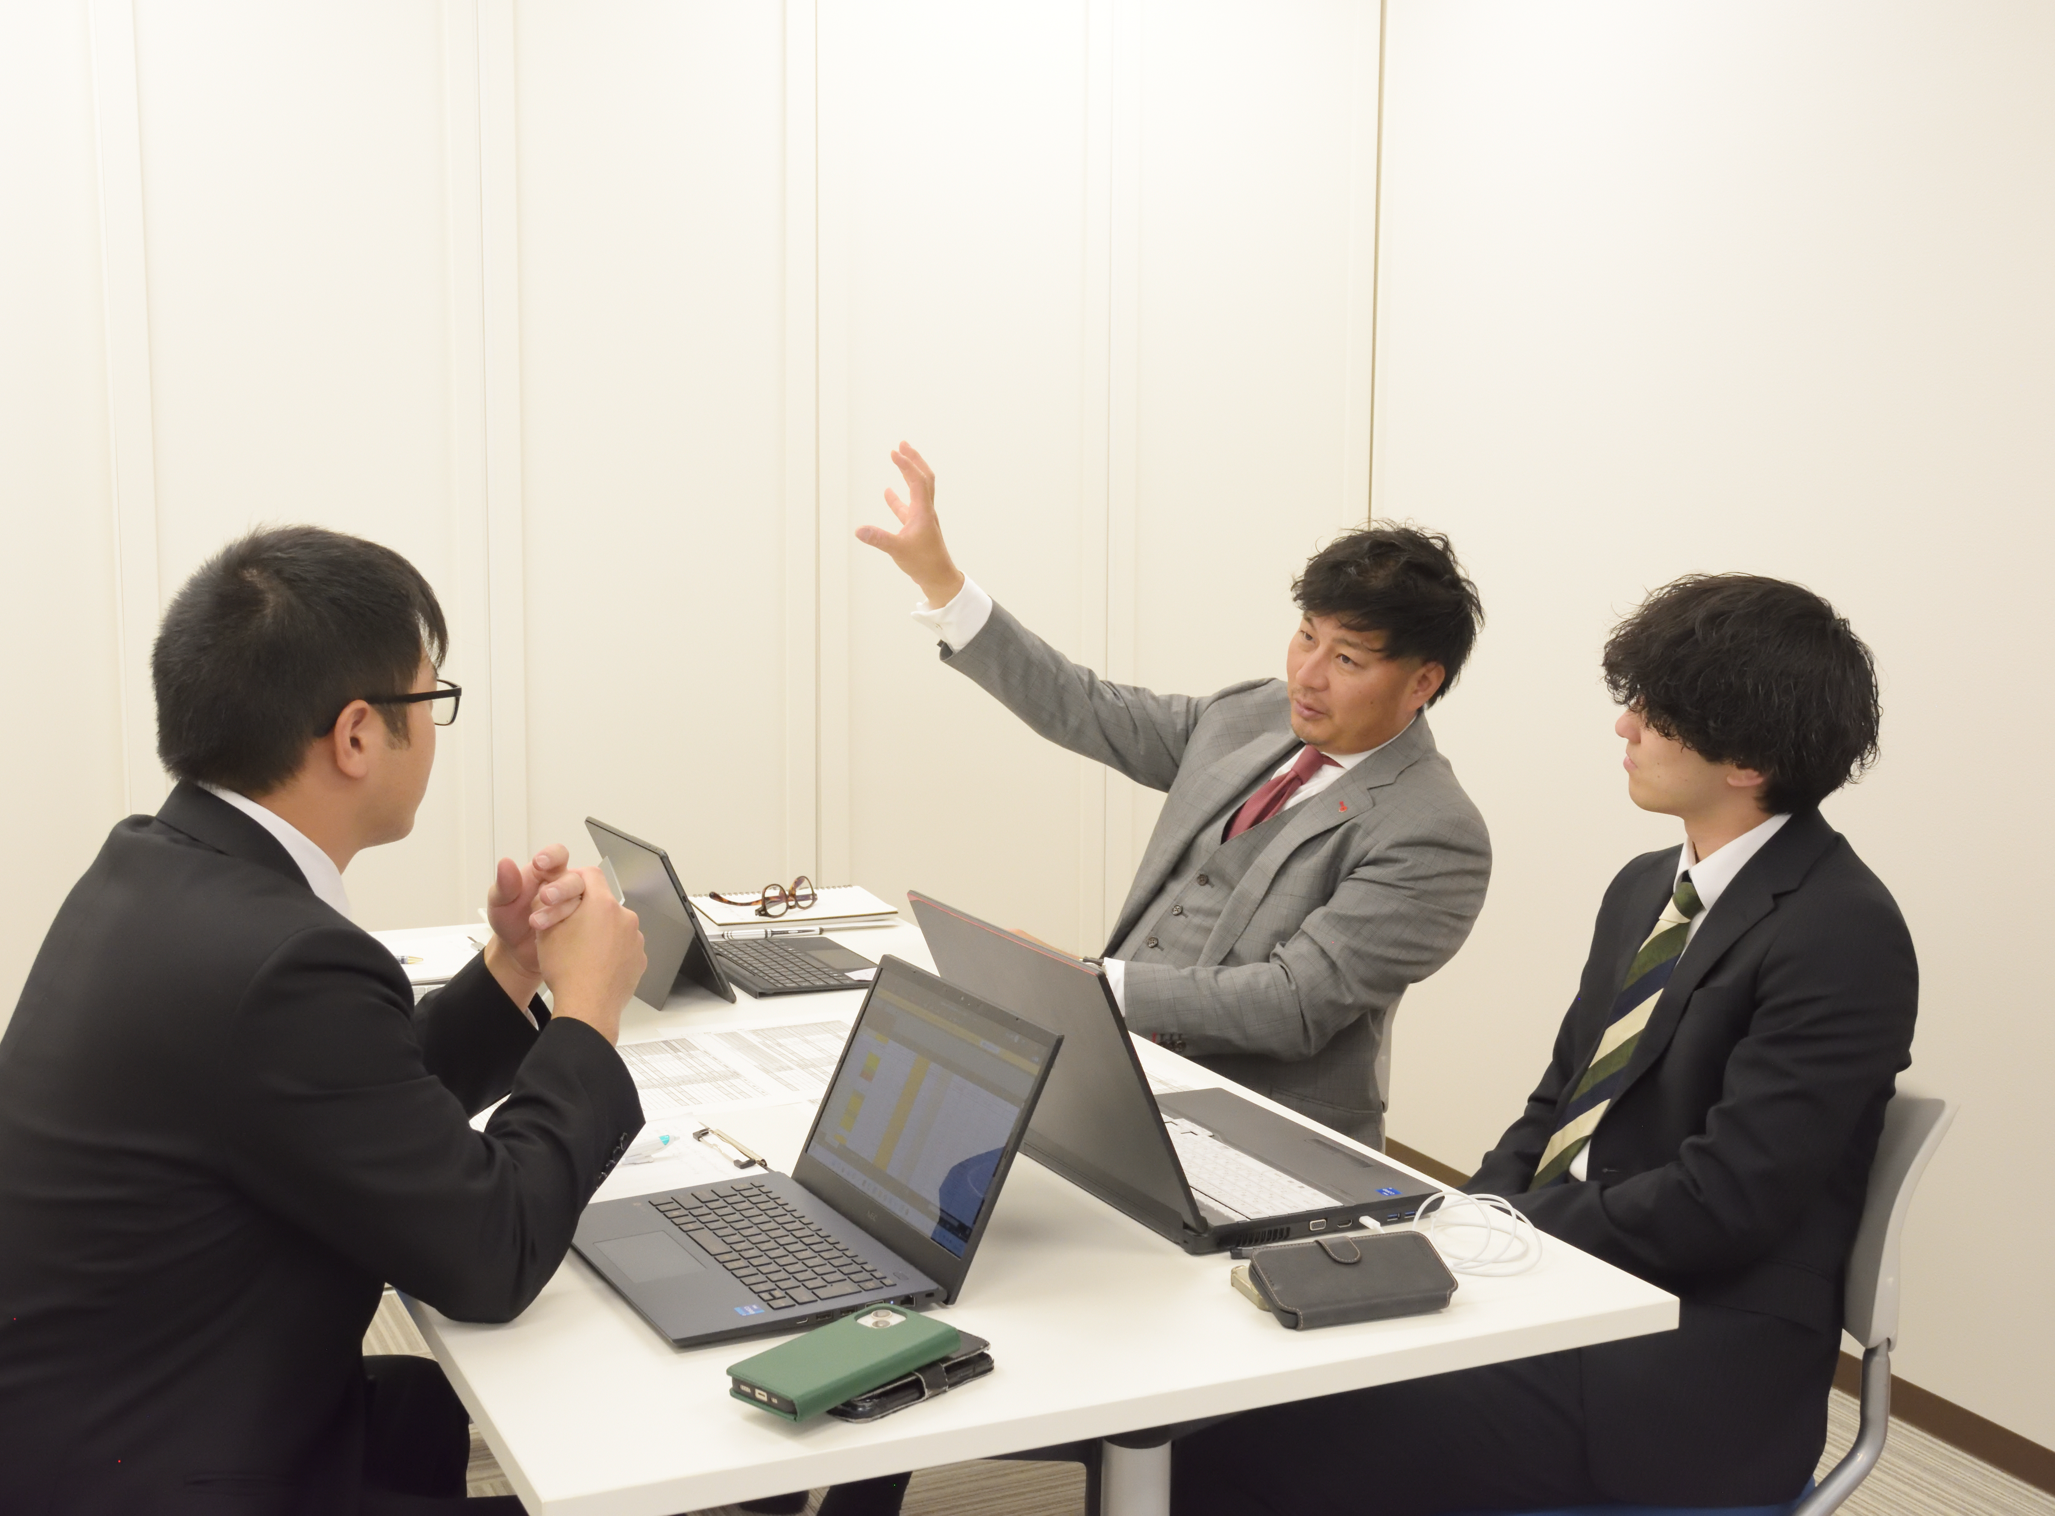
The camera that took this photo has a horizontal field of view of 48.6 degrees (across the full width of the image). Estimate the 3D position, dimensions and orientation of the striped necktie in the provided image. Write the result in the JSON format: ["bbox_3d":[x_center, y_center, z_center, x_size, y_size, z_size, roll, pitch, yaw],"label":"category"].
[{"bbox_3d":[0.548,0.270,2.145,0.050,0.350,0.090,27,-5,-19],"label":"striped necktie"}]

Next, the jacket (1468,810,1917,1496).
[{"bbox_3d":[0.631,0.359,2.183,0.425,0.610,0.455,-2,7,-19],"label":"jacket"}]

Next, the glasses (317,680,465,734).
[{"bbox_3d":[-0.540,-0.039,1.766,0.143,0.042,0.145,6,9,39],"label":"glasses"}]

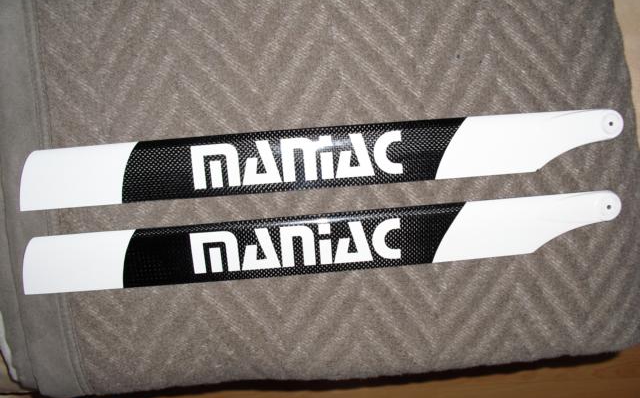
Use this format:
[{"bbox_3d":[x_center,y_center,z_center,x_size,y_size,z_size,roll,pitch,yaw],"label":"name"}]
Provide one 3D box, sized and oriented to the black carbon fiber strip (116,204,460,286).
[{"bbox_3d":[-0.026,0.045,0.663,0.345,0.009,0.059,-5,96,0],"label":"black carbon fiber strip"}]

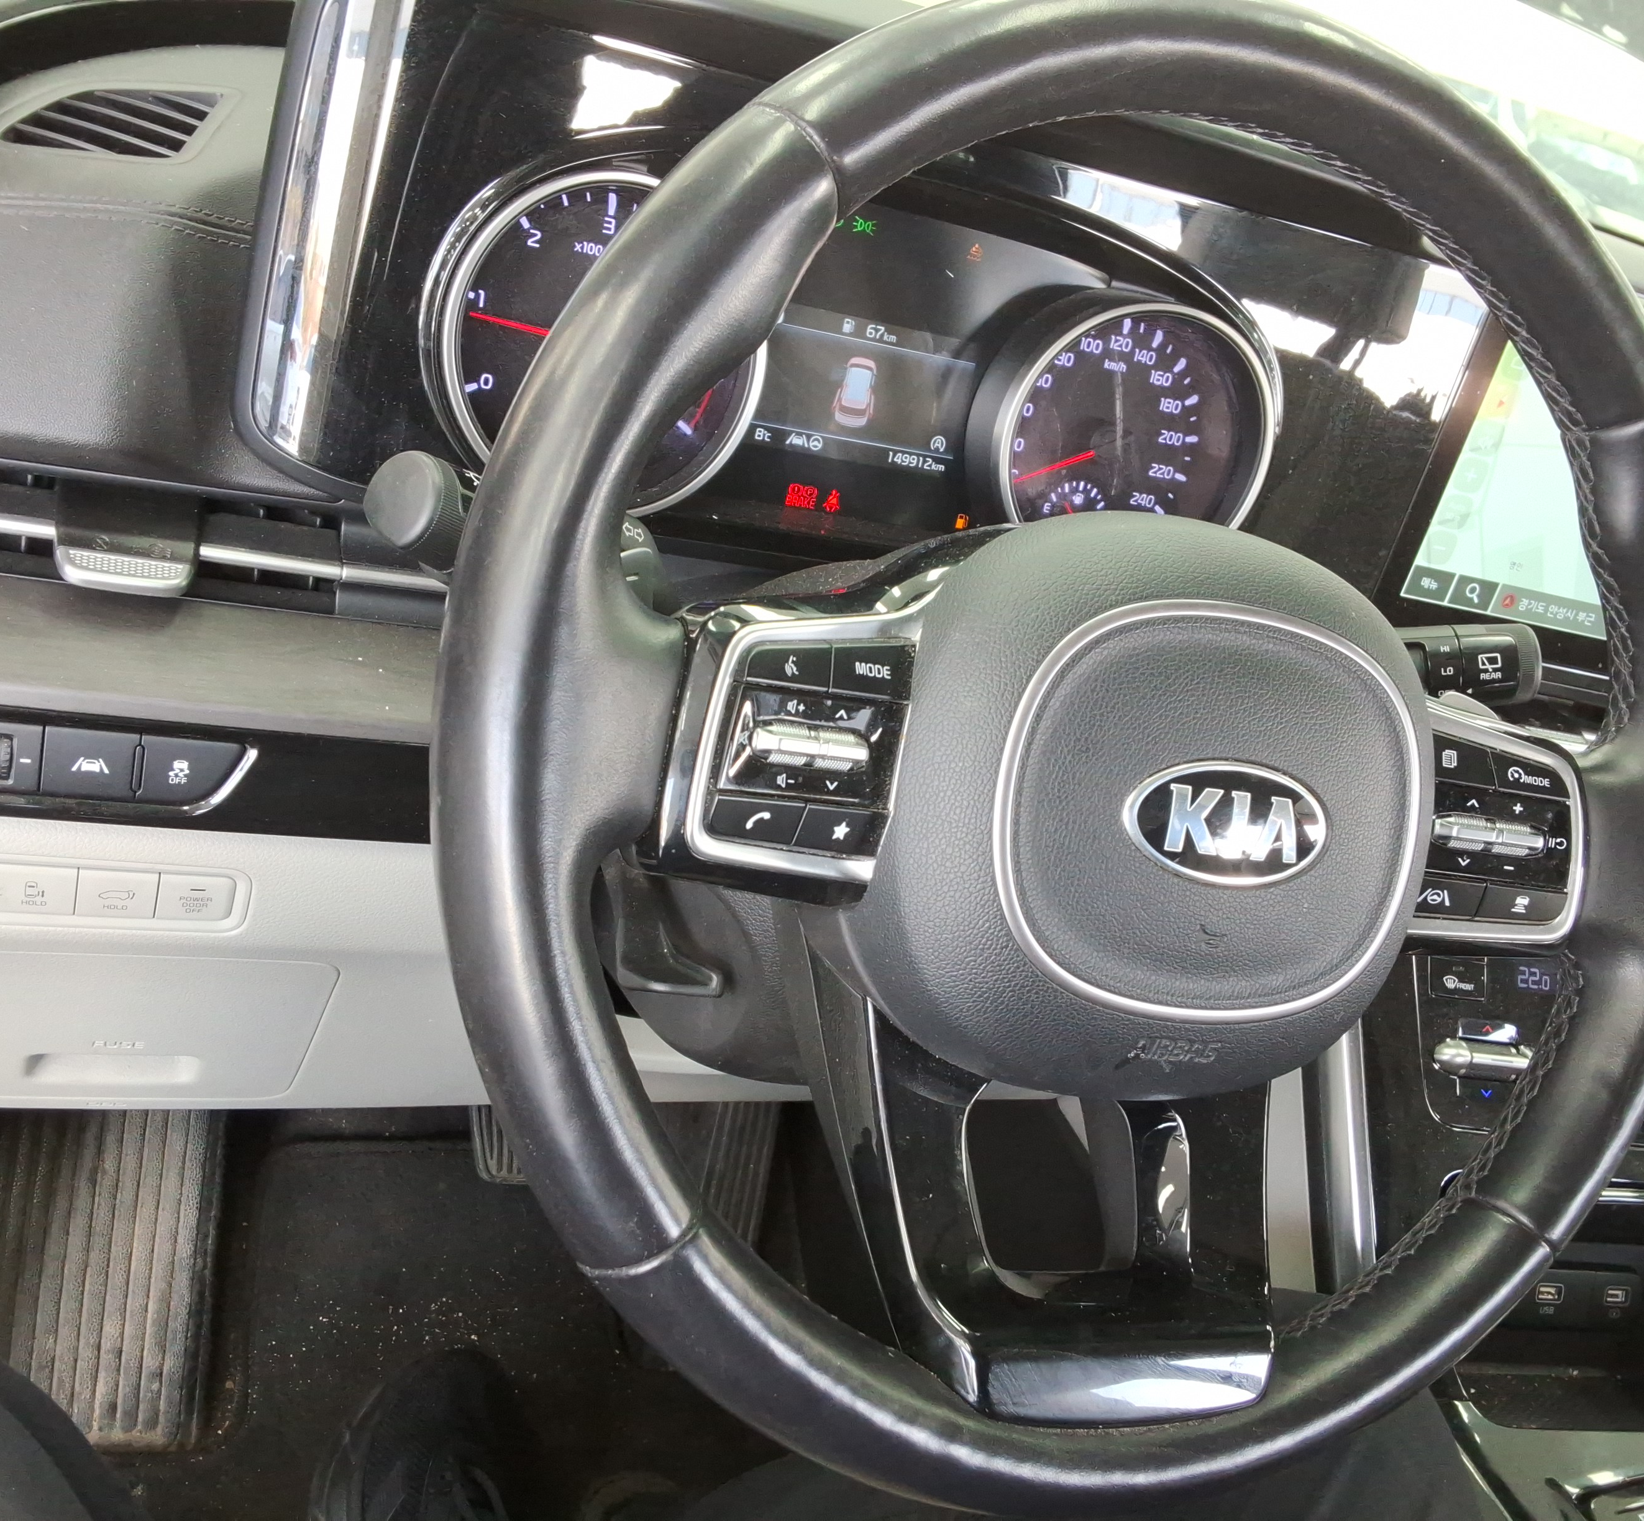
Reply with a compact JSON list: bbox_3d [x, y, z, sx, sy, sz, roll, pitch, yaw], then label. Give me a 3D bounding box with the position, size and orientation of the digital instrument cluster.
[{"bbox_3d":[0.020,-0.126,0.585,0.325,0.127,0.050,7,17,-22],"label":"digital instrument cluster"}]

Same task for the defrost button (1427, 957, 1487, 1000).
[{"bbox_3d":[0.256,0.088,0.665,0.029,0.017,0.006,7,-9,-22],"label":"defrost button"}]

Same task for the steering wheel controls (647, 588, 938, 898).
[{"bbox_3d":[-0.009,-0.006,0.372,0.060,0.072,0.025,7,1,-25],"label":"steering wheel controls"}]

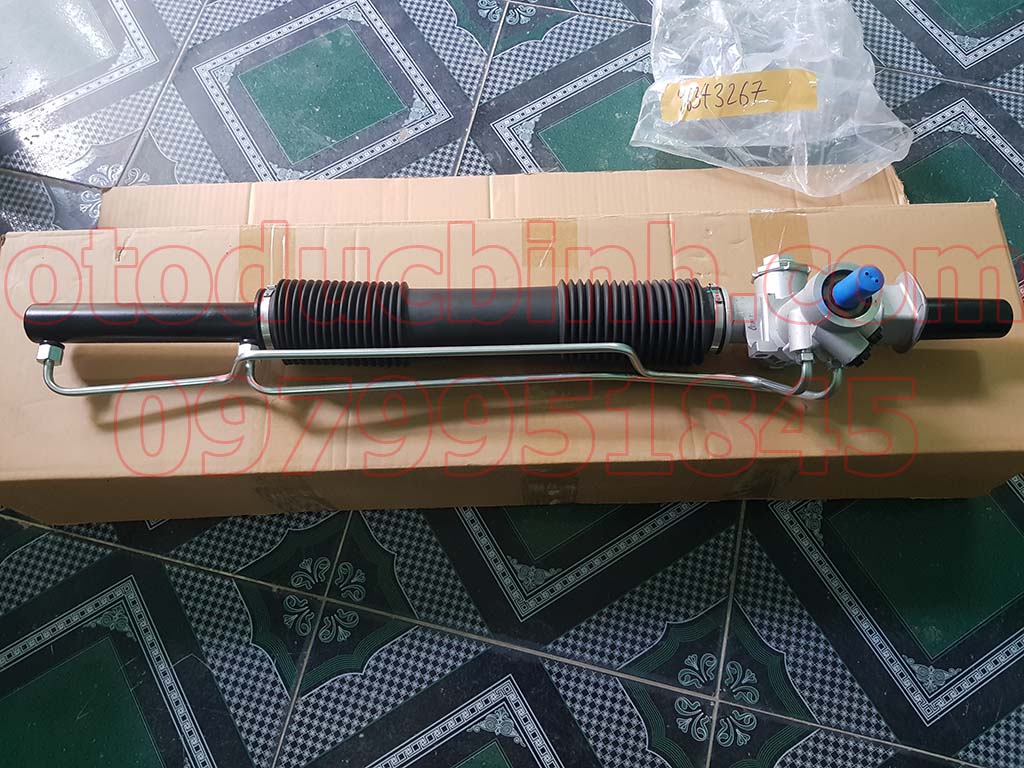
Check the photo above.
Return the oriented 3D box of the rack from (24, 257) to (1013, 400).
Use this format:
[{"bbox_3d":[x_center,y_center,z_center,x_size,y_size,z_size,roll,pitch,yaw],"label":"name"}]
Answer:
[{"bbox_3d":[0.005,-0.058,0.616,0.829,0.135,0.122,0,71,0],"label":"rack"}]

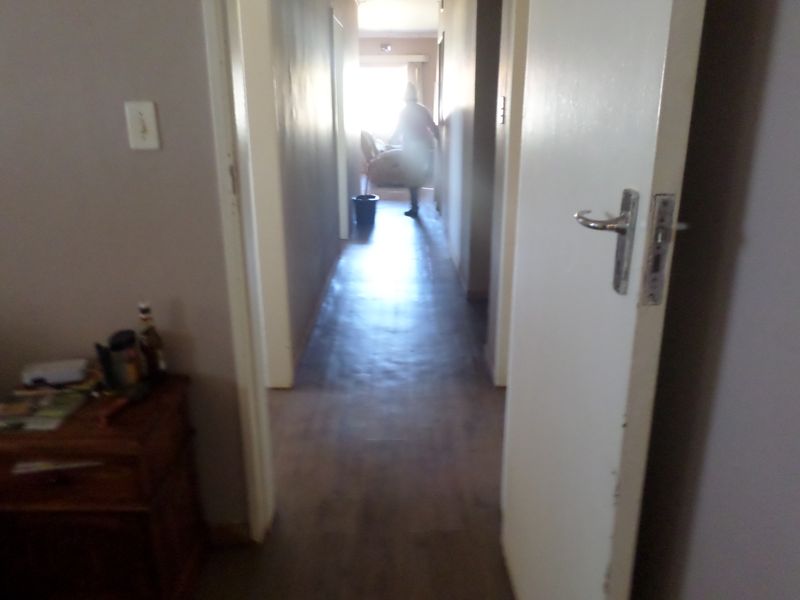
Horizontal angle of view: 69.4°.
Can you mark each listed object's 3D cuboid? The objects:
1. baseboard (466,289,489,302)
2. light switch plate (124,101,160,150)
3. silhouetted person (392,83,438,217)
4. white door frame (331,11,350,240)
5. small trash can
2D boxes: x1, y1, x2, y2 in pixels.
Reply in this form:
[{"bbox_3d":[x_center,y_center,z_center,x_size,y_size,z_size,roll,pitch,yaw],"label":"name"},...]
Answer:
[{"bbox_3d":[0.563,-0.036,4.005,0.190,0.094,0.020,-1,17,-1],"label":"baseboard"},{"bbox_3d":[-0.614,-0.415,1.375,0.068,0.108,0.012,-1,17,-1],"label":"light switch plate"},{"bbox_3d":[0.203,-1.950,7.580,0.480,1.683,0.500,9,19,28],"label":"silhouetted person"},{"bbox_3d":[-0.606,-1.506,5.426,0.130,2.060,0.860,0,17,0],"label":"white door frame"},{"bbox_3d":[-0.421,-1.089,7.110,0.315,0.315,0.315,-1,17,-1],"label":"small trash can"}]

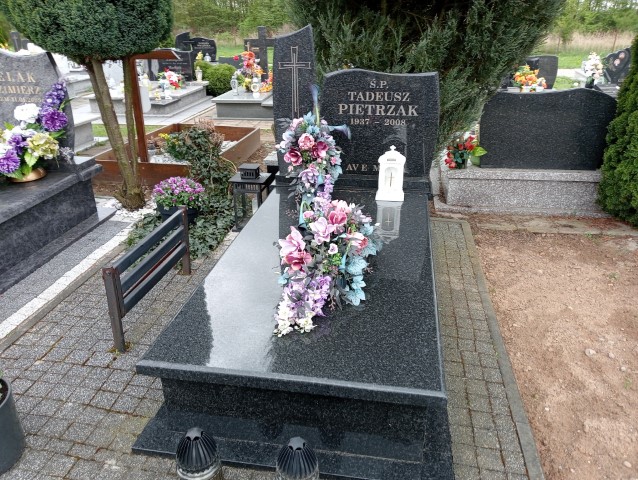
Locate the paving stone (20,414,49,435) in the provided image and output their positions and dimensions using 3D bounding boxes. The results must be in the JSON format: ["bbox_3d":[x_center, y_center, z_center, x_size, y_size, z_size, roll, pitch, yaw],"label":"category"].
[{"bbox_3d":[-1.159,0.774,2.104,0.100,0.060,0.100,5,24,8],"label":"paving stone"}]

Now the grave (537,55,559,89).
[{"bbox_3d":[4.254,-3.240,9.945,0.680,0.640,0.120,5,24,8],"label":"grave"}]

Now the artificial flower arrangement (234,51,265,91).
[{"bbox_3d":[-1.129,-2.789,8.604,0.436,0.619,0.345,4,23,8],"label":"artificial flower arrangement"}]

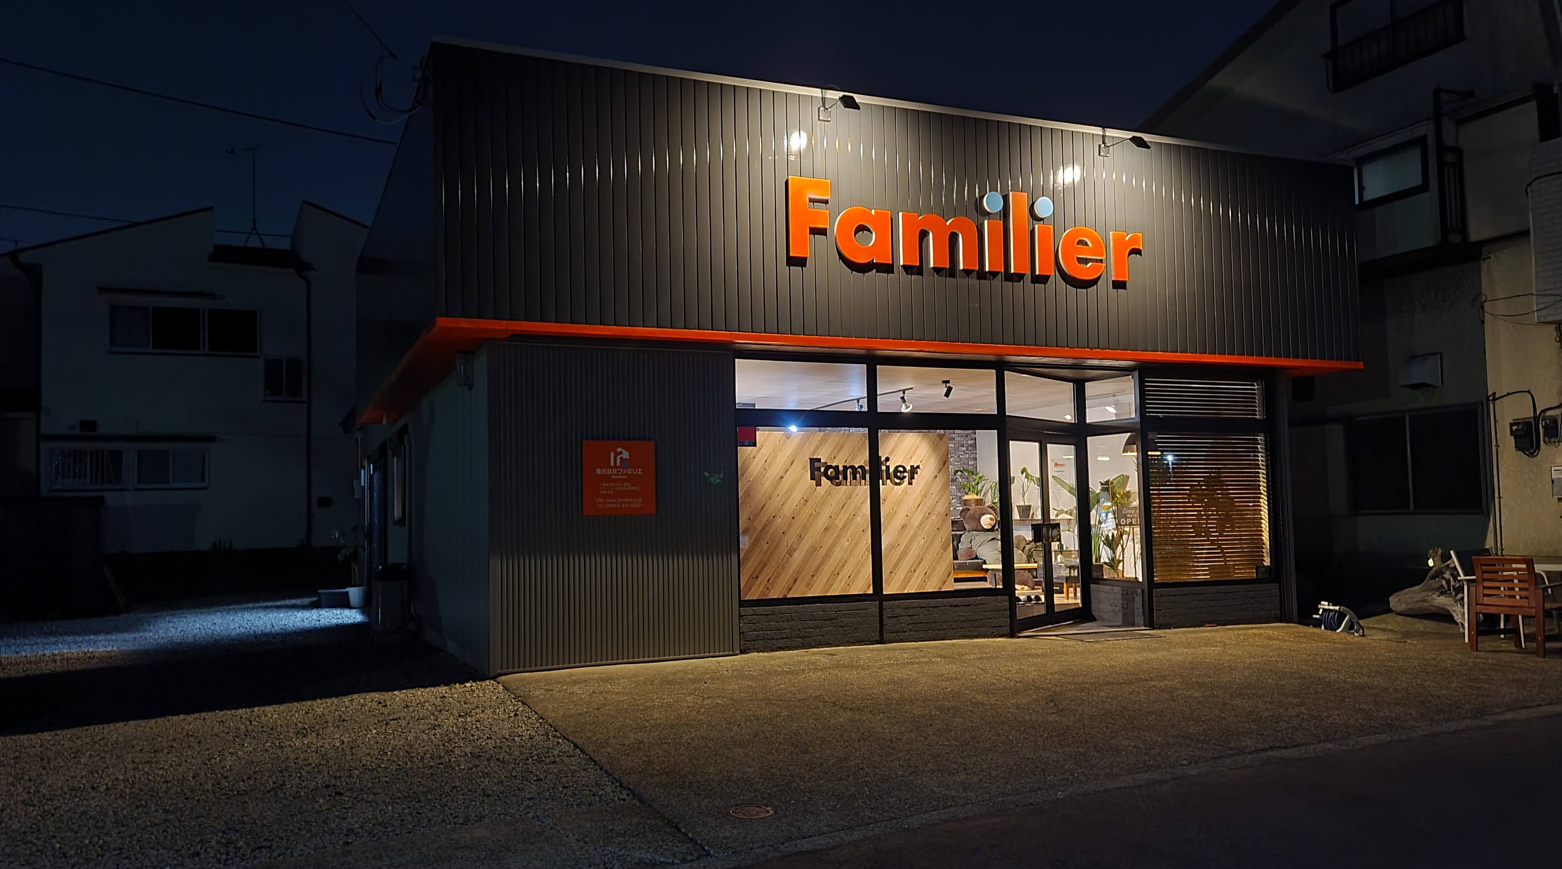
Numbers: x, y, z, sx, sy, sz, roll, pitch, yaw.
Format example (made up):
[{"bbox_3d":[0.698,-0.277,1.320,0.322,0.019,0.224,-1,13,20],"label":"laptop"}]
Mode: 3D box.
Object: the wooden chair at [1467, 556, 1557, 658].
[{"bbox_3d":[6.153,1.397,9.299,0.630,0.810,0.620,0,-4,-22],"label":"wooden chair"}]

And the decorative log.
[{"bbox_3d":[6.637,1.586,11.500,0.920,0.780,0.680,-3,-4,30],"label":"decorative log"}]

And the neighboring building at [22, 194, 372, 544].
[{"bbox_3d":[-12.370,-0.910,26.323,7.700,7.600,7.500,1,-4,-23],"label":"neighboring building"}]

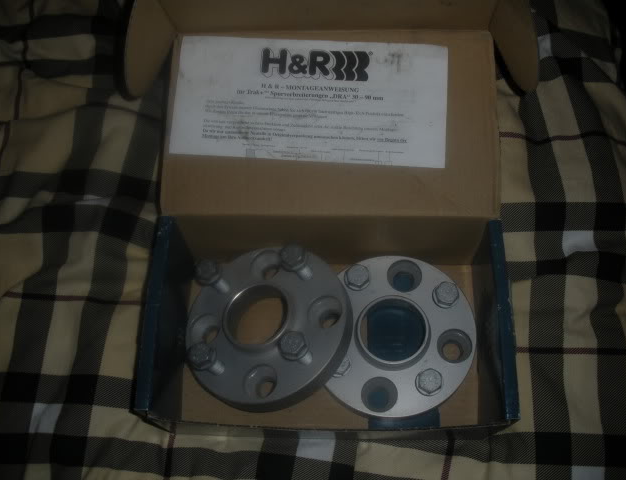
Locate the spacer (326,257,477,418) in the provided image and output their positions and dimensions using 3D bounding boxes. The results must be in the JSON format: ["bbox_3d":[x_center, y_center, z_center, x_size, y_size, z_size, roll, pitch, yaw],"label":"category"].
[{"bbox_3d":[0.061,0.073,0.522,0.131,0.030,0.131,0,64,5],"label":"spacer"}]

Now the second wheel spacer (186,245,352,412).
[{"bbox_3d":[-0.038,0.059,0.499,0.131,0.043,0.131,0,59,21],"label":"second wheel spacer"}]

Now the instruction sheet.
[{"bbox_3d":[-0.002,-0.108,0.515,0.210,0.002,0.099,3,78,4],"label":"instruction sheet"}]

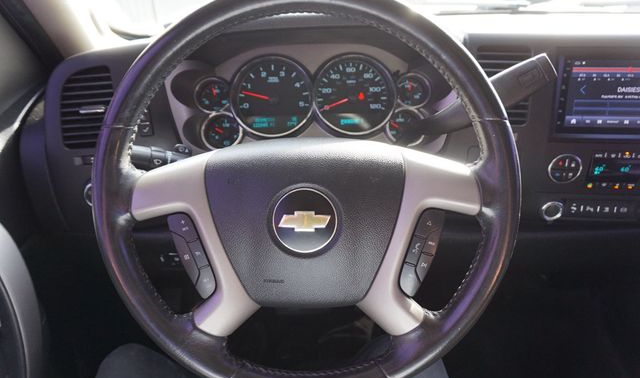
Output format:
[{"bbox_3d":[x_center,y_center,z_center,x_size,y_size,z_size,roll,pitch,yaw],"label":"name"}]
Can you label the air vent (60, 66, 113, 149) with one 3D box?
[{"bbox_3d":[-0.297,-0.104,0.554,0.061,0.104,0.040,-8,10,-16],"label":"air vent"}]

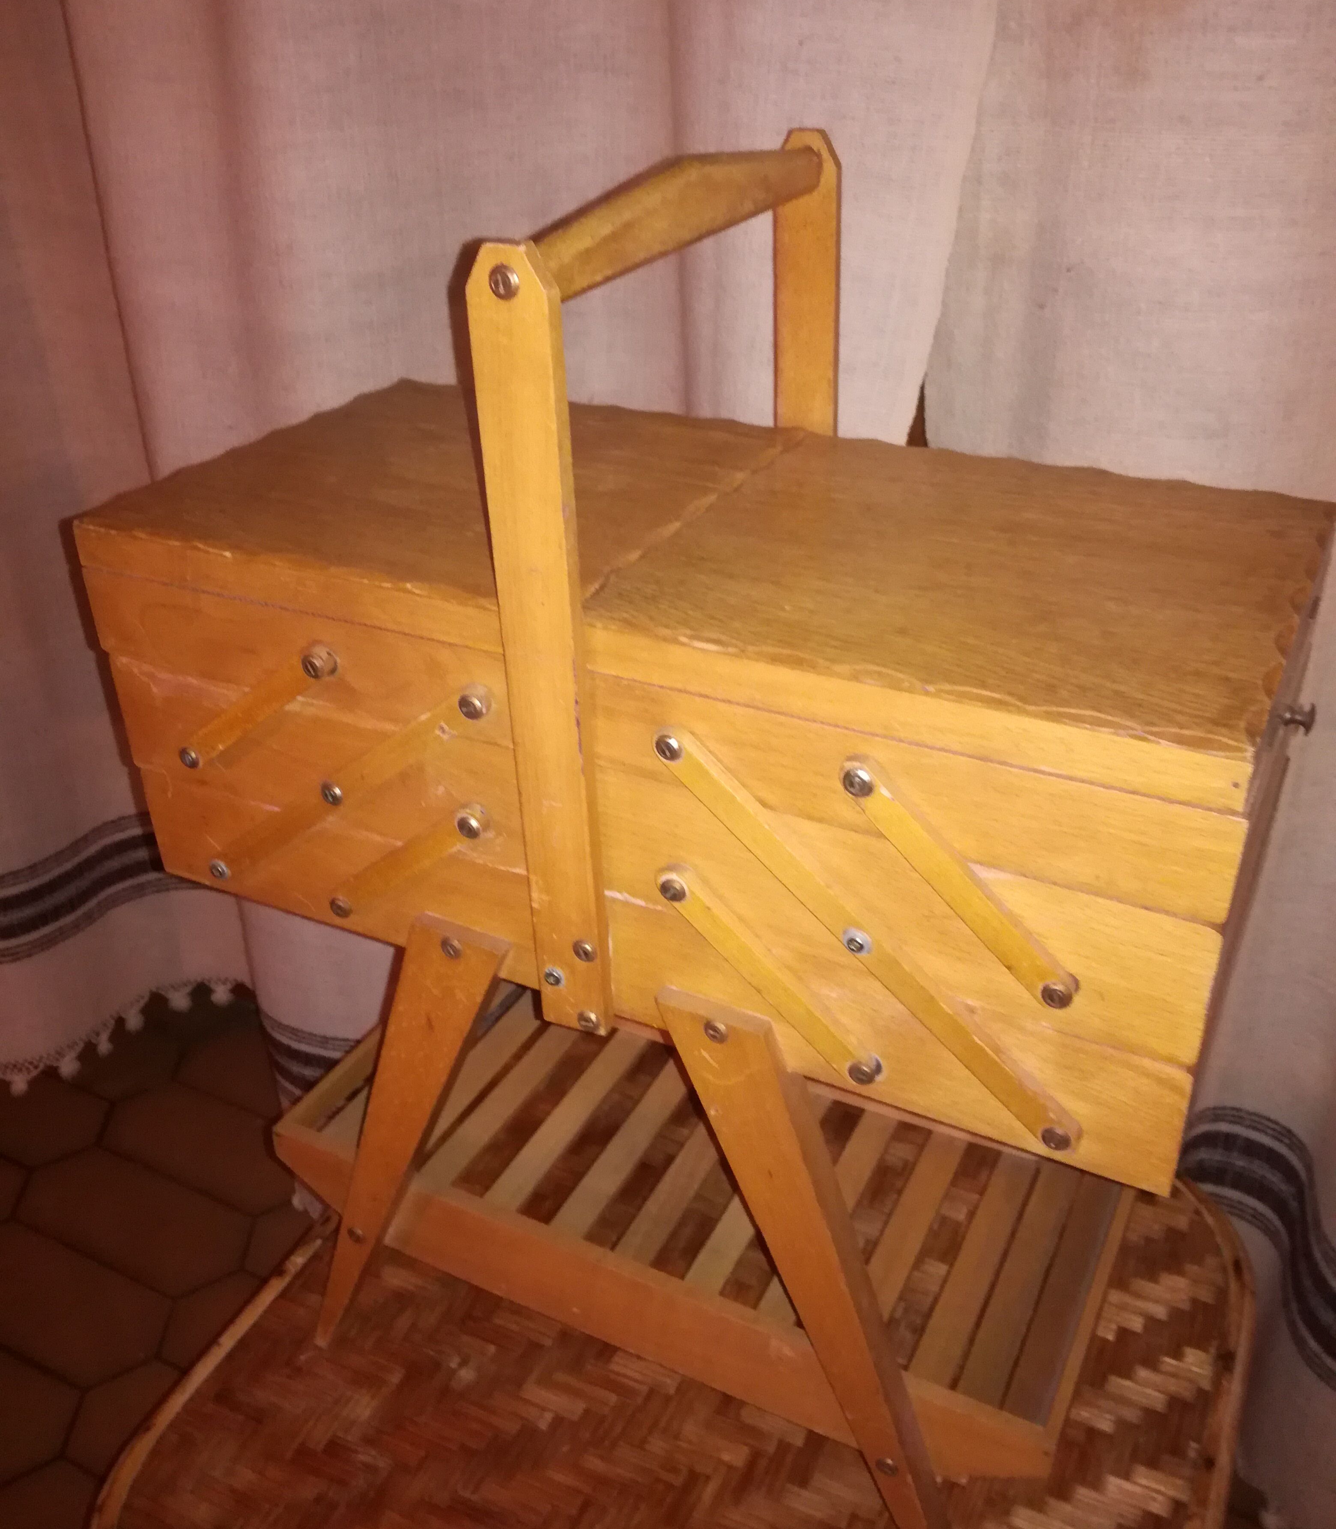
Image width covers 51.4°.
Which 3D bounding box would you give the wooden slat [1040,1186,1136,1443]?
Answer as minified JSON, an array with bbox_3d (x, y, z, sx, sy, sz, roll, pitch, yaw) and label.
[{"bbox_3d":[0.195,0.225,0.622,0.006,0.013,0.198,13,35,24],"label":"wooden slat"}]

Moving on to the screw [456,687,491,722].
[{"bbox_3d":[-0.067,-0.020,0.474,0.011,0.011,0.006,13,35,24],"label":"screw"}]

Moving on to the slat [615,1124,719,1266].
[{"bbox_3d":[0.009,0.219,0.729,0.021,0.005,0.188,13,35,24],"label":"slat"}]

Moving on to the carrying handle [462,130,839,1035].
[{"bbox_3d":[0.011,-0.076,0.546,0.026,0.288,0.228,13,35,24],"label":"carrying handle"}]

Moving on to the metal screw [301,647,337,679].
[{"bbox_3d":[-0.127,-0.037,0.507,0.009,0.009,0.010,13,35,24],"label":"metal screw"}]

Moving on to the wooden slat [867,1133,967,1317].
[{"bbox_3d":[0.111,0.243,0.682,0.020,0.005,0.188,13,35,24],"label":"wooden slat"}]

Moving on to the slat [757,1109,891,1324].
[{"bbox_3d":[0.075,0.237,0.700,0.019,0.005,0.194,13,35,24],"label":"slat"}]

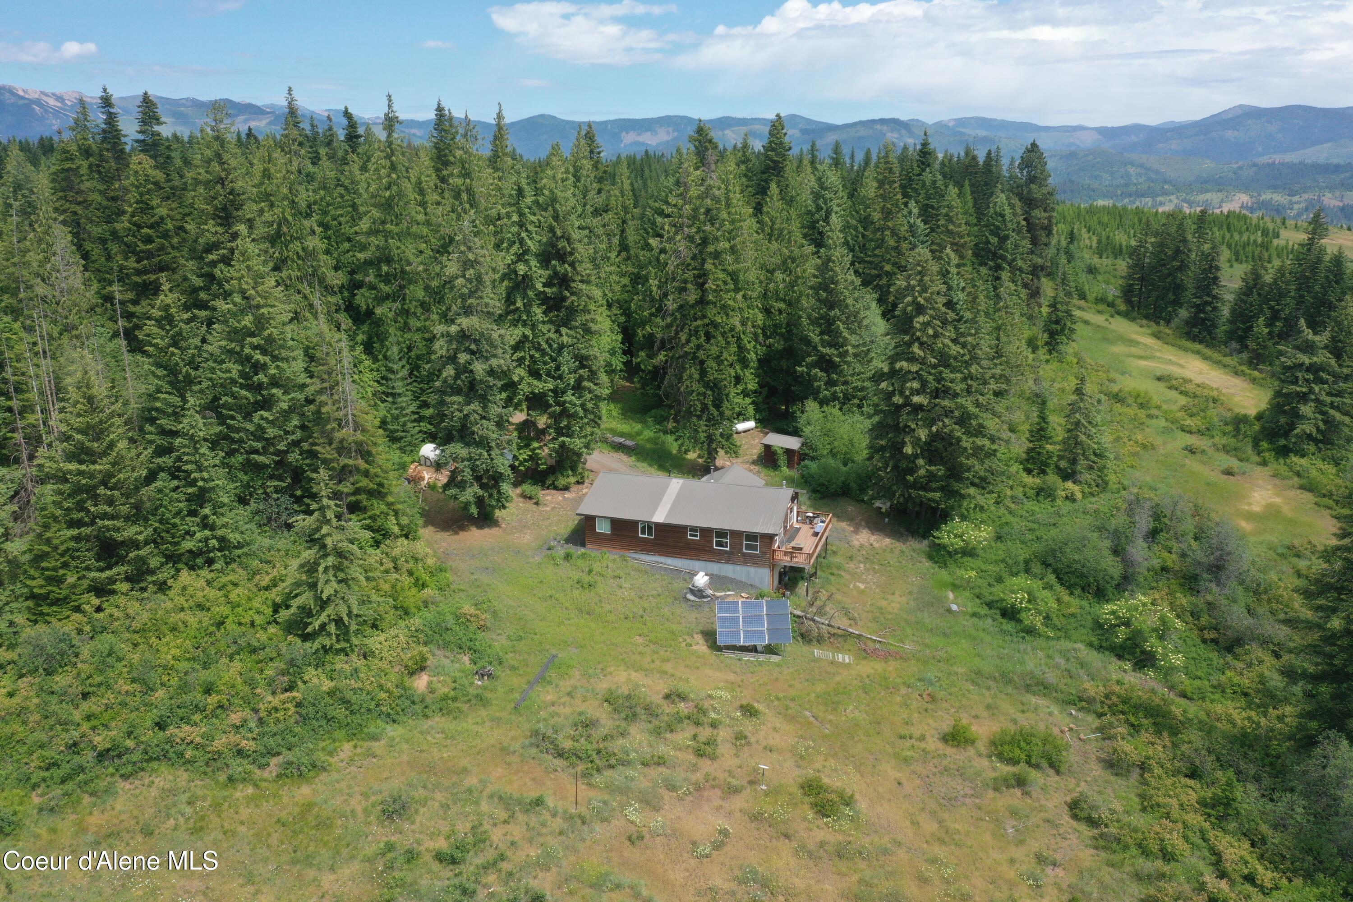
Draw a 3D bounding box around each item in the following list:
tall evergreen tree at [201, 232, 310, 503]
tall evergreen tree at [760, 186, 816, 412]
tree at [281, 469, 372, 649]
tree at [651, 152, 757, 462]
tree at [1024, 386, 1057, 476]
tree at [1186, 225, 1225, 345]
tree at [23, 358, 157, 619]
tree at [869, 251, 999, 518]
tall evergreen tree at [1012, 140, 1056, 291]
[{"bbox_3d":[-34.230,-6.230,86.030,7.600,22.880,7.600,0,15,0],"label":"tall evergreen tree"},{"bbox_3d":[12.750,-16.620,117.940,7.110,26.140,7.110,0,16,0],"label":"tall evergreen tree"},{"bbox_3d":[-23.060,7.060,67.820,5.550,12.310,5.550,0,16,0],"label":"tree"},{"bbox_3d":[3.060,-12.740,99.350,9.780,29.480,9.780,0,16,0],"label":"tree"},{"bbox_3d":[39.120,-2.160,113.030,3.700,9.710,3.700,0,15,0],"label":"tree"},{"bbox_3d":[89.460,-27.310,175.210,6.720,20.320,6.720,0,16,0],"label":"tree"},{"bbox_3d":[-37.870,2.460,68.130,8.000,17.150,8.000,0,15,0],"label":"tree"},{"bbox_3d":[23.220,-5.460,91.330,10.850,23.970,10.850,0,16,0],"label":"tree"},{"bbox_3d":[64.410,-37.840,185.610,7.710,32.610,7.710,0,16,0],"label":"tall evergreen tree"}]

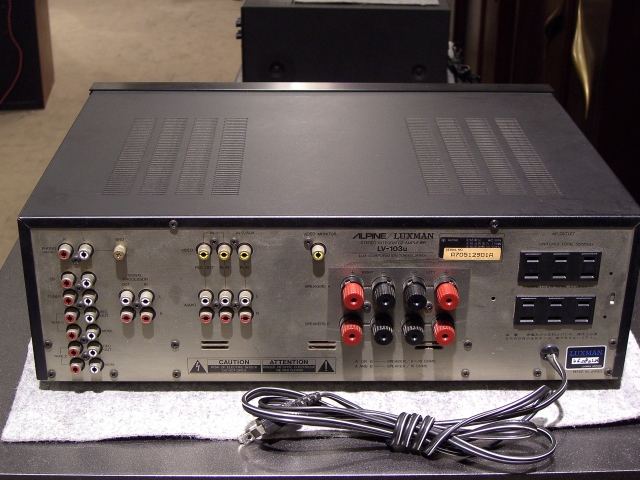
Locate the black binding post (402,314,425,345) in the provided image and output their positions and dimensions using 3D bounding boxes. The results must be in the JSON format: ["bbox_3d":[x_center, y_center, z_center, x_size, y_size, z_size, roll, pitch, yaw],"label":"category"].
[{"bbox_3d":[0.068,0.065,0.760,0.015,0.015,0.021,0,25,-2],"label":"black binding post"}]

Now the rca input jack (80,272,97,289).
[{"bbox_3d":[-0.163,0.029,0.740,0.010,0.010,0.009,0,25,-1],"label":"rca input jack"}]

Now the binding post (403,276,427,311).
[{"bbox_3d":[0.068,0.039,0.741,0.016,0.016,0.022,0,25,-1],"label":"binding post"}]

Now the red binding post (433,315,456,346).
[{"bbox_3d":[0.089,0.065,0.754,0.016,0.016,0.022,0,25,-1],"label":"red binding post"}]

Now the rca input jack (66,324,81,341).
[{"bbox_3d":[-0.177,0.068,0.758,0.010,0.010,0.009,0,25,-1],"label":"rca input jack"}]

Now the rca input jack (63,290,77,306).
[{"bbox_3d":[-0.178,0.042,0.749,0.010,0.010,0.009,0,25,-2],"label":"rca input jack"}]

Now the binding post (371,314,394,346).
[{"bbox_3d":[0.045,0.065,0.760,0.015,0.015,0.021,0,25,-2],"label":"binding post"}]

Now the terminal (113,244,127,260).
[{"bbox_3d":[-0.138,0.009,0.727,0.008,0.008,0.010,0,25,-2],"label":"terminal"}]

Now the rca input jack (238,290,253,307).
[{"bbox_3d":[-0.053,0.042,0.753,0.010,0.010,0.009,0,25,-2],"label":"rca input jack"}]

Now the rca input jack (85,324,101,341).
[{"bbox_3d":[-0.164,0.067,0.761,0.010,0.010,0.009,0,25,-2],"label":"rca input jack"}]

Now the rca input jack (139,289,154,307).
[{"bbox_3d":[-0.122,0.041,0.743,0.009,0.009,0.009,0,25,-2],"label":"rca input jack"}]

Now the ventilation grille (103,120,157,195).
[{"bbox_3d":[-0.150,-0.070,0.846,0.020,0.002,0.177,0,25,-2],"label":"ventilation grille"}]

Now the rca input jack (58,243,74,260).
[{"bbox_3d":[-0.177,0.008,0.734,0.010,0.010,0.009,0,25,-2],"label":"rca input jack"}]

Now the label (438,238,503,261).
[{"bbox_3d":[0.106,0.006,0.738,0.044,0.018,0.001,0,25,-2],"label":"label"}]

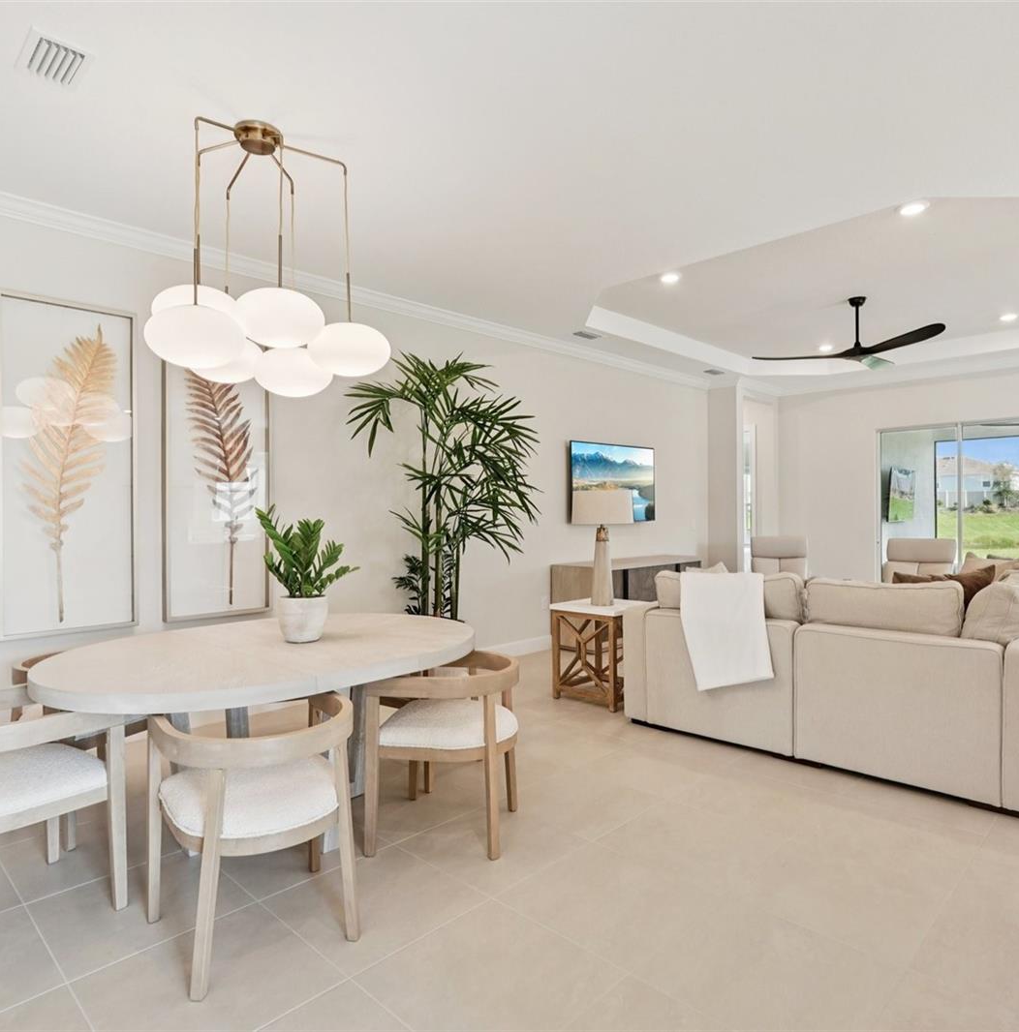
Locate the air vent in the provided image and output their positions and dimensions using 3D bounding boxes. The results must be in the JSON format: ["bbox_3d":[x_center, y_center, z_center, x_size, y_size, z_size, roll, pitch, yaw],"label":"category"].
[{"bbox_3d":[-1.716,-1.703,2.599,0.323,0.016,0.202,0,0,44],"label":"air vent"}]

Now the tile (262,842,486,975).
[{"bbox_3d":[-0.473,1.367,2.442,0.585,0.010,0.585,0,0,44],"label":"tile"}]

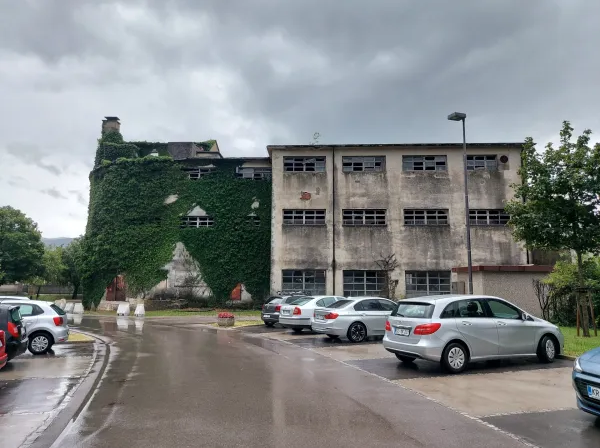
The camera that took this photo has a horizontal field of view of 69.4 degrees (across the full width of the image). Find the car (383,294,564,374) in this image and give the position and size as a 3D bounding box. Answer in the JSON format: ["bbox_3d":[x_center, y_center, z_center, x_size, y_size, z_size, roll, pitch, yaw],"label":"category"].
[{"bbox_3d":[4.176,2.482,10.257,4.370,1.557,1.800,4,-10,-21],"label":"car"}]

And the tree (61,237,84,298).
[{"bbox_3d":[-26.021,5.135,50.000,3.000,7.100,3.000,0,-8,0],"label":"tree"}]

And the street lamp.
[{"bbox_3d":[5.798,-0.075,15.467,0.620,8.100,0.380,3,-8,-16],"label":"street lamp"}]

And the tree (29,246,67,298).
[{"bbox_3d":[-28.846,5.541,49.500,3.900,6.100,3.900,0,-8,0],"label":"tree"}]

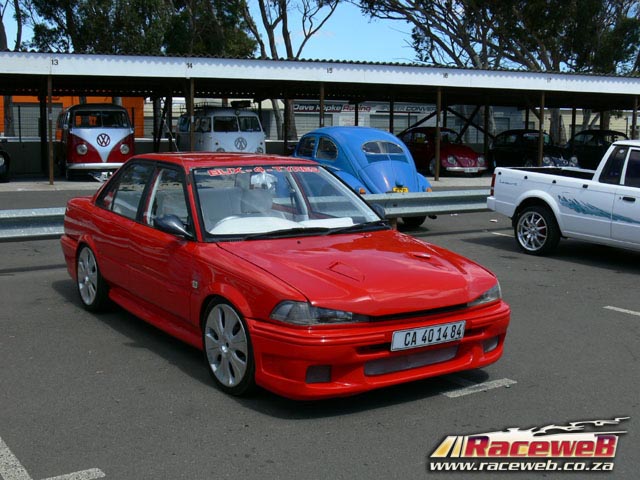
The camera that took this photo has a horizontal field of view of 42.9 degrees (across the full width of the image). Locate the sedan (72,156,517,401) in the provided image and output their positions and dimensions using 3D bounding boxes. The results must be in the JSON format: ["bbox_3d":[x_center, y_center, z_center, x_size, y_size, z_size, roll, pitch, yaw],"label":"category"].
[{"bbox_3d":[-0.576,0.029,6.075,1.680,1.325,4.250,-4,10,-34],"label":"sedan"}]

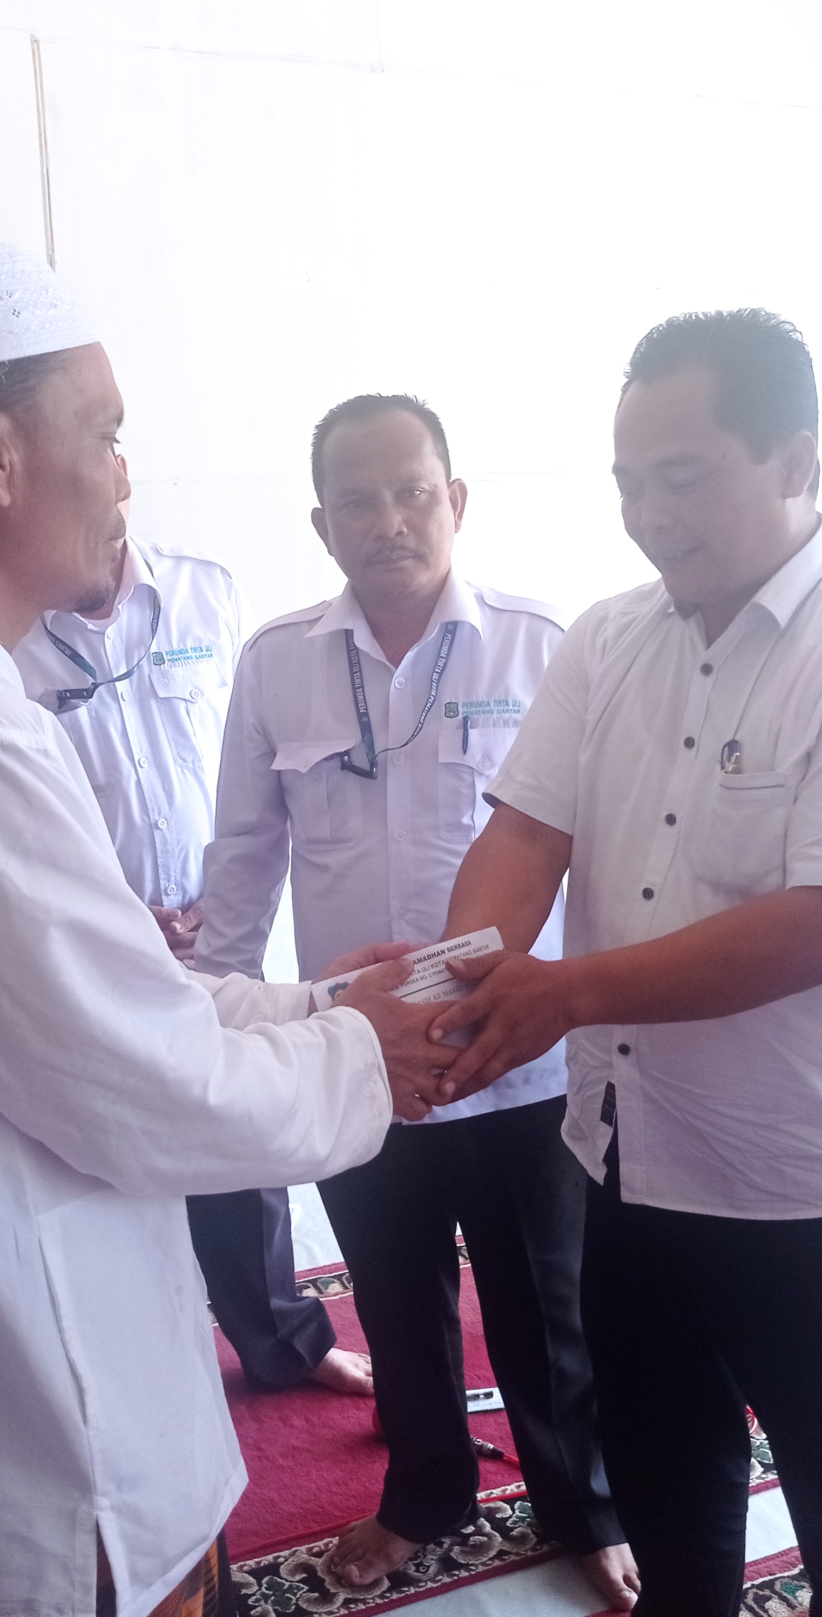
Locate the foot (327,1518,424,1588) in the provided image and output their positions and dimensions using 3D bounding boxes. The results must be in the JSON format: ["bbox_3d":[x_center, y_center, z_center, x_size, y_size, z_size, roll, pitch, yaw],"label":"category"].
[{"bbox_3d":[-0.024,1.026,2.568,0.095,0.090,0.245,6,13,37],"label":"foot"}]

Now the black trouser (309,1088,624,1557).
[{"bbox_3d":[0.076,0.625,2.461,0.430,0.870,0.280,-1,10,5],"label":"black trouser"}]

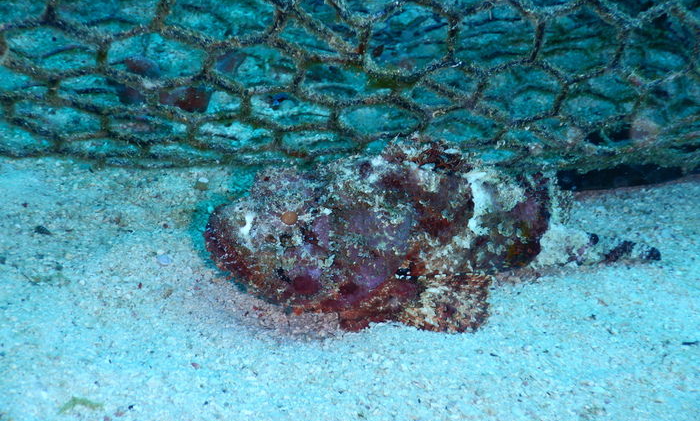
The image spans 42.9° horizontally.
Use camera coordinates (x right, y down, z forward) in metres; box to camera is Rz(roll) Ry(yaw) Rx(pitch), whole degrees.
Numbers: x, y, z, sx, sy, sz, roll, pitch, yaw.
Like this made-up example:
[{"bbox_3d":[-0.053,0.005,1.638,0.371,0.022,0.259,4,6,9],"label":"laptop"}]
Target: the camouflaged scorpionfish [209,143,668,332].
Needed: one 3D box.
[{"bbox_3d":[0.047,-0.002,0.474,0.250,0.082,0.107,-2,35,-3],"label":"camouflaged scorpionfish"}]

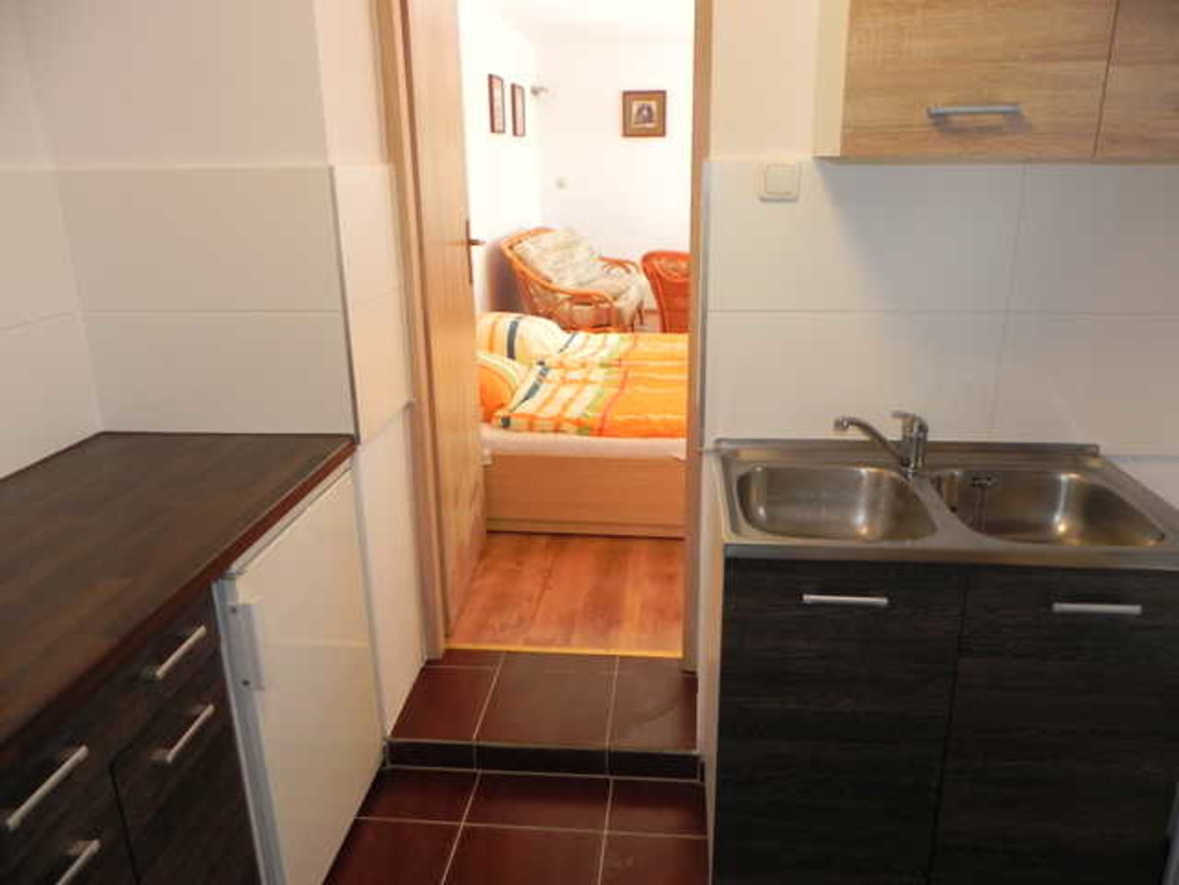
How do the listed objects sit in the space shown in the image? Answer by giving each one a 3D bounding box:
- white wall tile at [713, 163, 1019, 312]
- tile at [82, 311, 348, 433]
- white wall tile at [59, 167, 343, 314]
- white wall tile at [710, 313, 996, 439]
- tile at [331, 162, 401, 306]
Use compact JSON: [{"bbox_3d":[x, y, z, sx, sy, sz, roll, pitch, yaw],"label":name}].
[{"bbox_3d":[0.539,-0.410,1.775,0.600,0.298,0.010,1,17,5],"label":"white wall tile"},{"bbox_3d":[-0.829,-0.147,1.988,0.605,0.297,0.010,1,17,5],"label":"tile"},{"bbox_3d":[-0.832,-0.432,1.902,0.605,0.298,0.010,1,17,5],"label":"white wall tile"},{"bbox_3d":[0.543,-0.124,1.861,0.600,0.295,0.010,1,17,5],"label":"white wall tile"},{"bbox_3d":[-0.512,-0.485,2.065,0.010,0.298,0.405,1,17,5],"label":"tile"}]

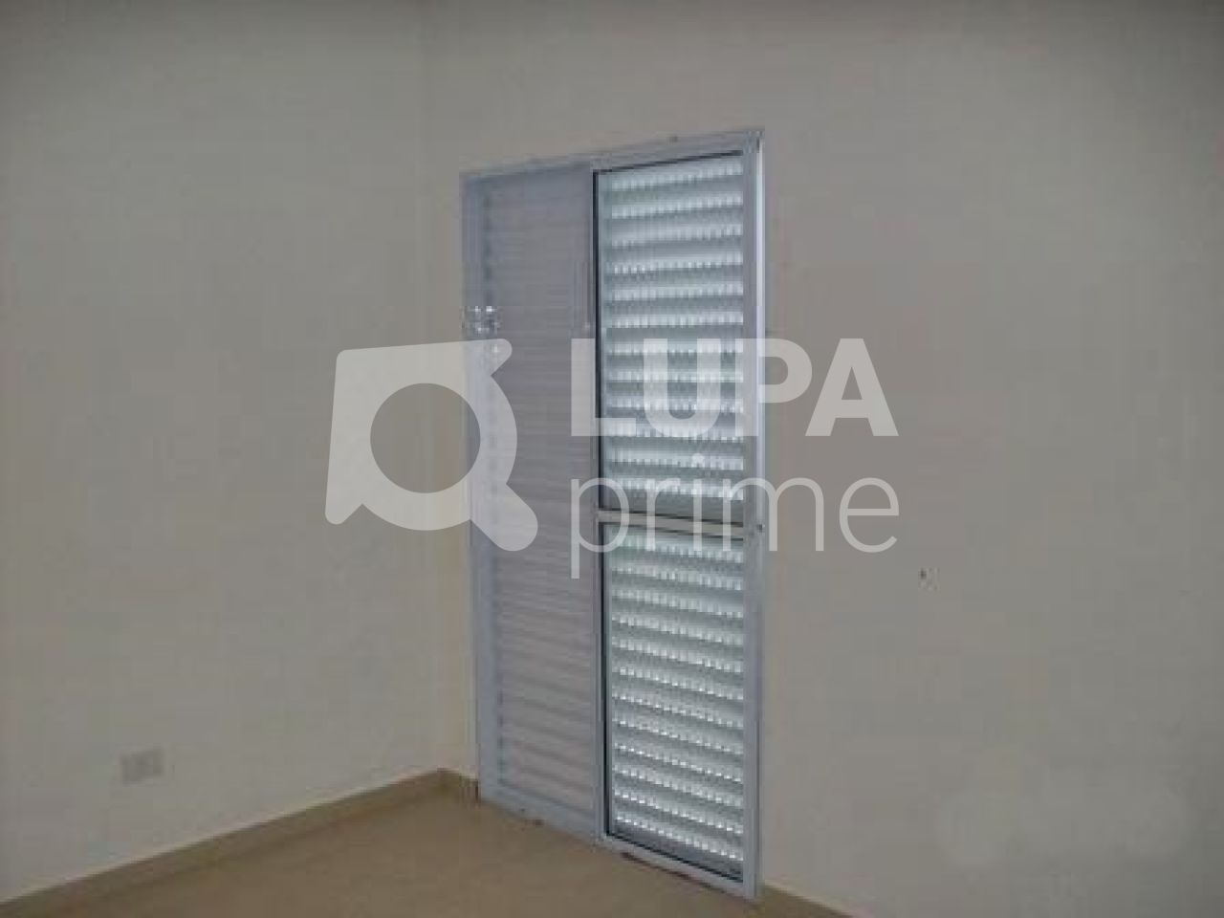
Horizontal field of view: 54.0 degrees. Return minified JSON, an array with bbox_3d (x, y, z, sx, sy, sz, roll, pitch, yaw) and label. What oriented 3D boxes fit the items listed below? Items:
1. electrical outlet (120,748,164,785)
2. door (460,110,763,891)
[{"bbox_3d":[-1.340,0.878,3.433,0.014,0.080,0.120,5,8,42],"label":"electrical outlet"},{"bbox_3d":[-0.023,0.144,3.668,1.190,2.100,0.090,4,7,43],"label":"door"}]

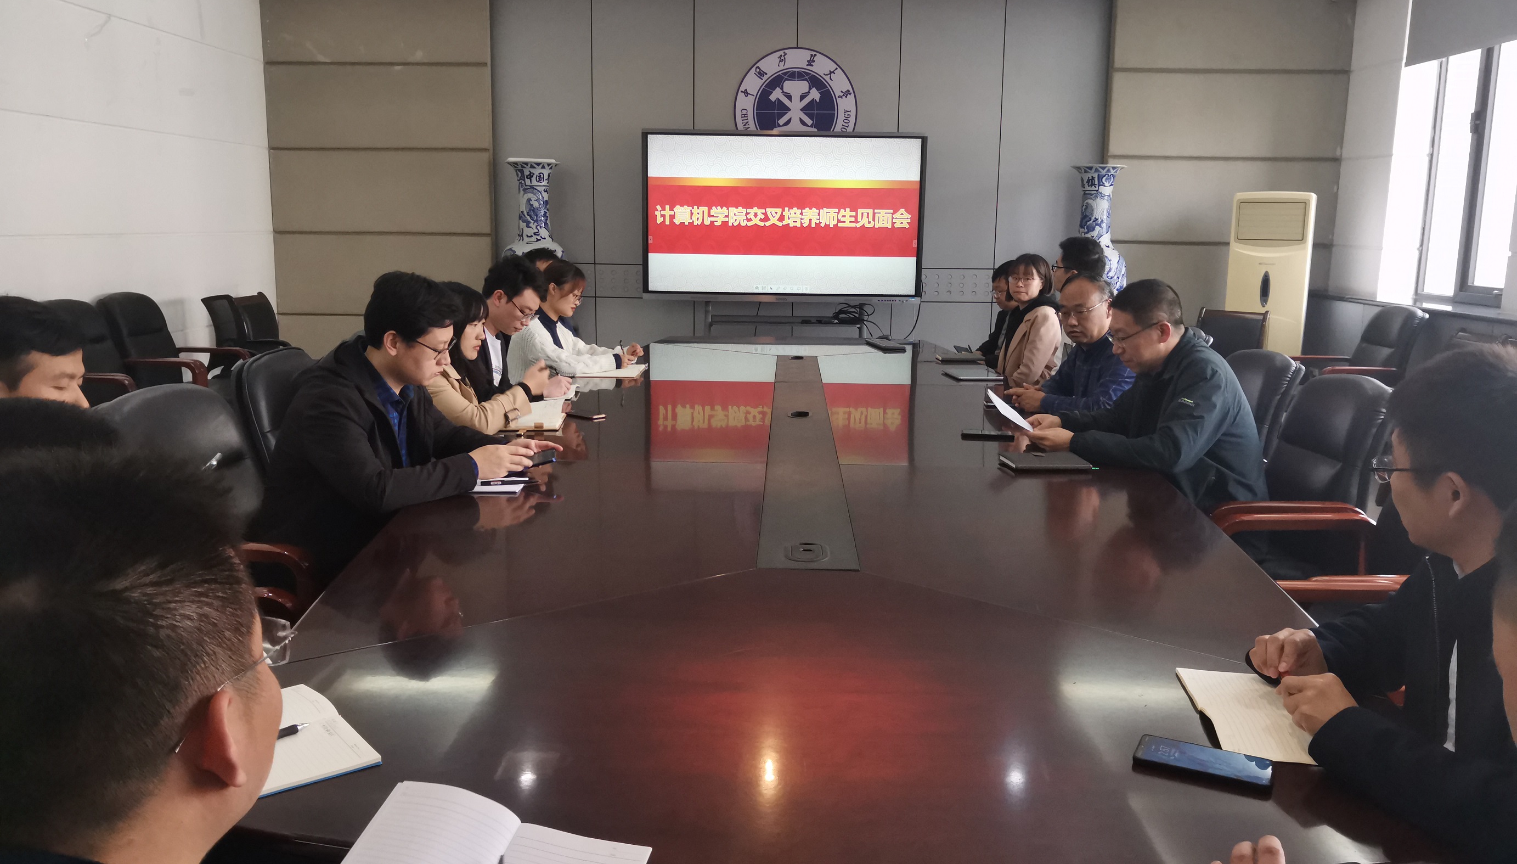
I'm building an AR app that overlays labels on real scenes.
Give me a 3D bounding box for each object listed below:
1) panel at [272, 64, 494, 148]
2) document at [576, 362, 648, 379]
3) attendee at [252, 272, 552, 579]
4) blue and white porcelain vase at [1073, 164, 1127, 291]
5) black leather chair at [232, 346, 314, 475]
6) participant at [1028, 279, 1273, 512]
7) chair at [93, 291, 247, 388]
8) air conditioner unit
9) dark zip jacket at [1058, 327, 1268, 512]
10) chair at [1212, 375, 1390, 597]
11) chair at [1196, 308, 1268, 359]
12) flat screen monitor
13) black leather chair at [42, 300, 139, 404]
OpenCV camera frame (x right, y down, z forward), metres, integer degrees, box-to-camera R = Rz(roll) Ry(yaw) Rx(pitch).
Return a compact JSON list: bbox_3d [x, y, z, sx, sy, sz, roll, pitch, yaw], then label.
[{"bbox_3d":[-2.734,-2.353,8.559,1.627,0.604,0.050,1,10,2],"label":"panel"},{"bbox_3d":[-0.655,-0.276,5.325,0.250,0.025,0.340,1,10,2],"label":"document"},{"bbox_3d":[-0.889,0.238,3.017,0.740,1.279,0.550,1,10,0],"label":"attendee"},{"bbox_3d":[2.332,-0.940,8.297,0.480,1.840,0.480,1,10,1],"label":"blue and white porcelain vase"},{"bbox_3d":[-1.183,0.249,3.673,0.670,1.020,0.620,1,10,1],"label":"black leather chair"},{"bbox_3d":[1.140,0.198,3.538,0.670,1.280,0.540,1,10,2],"label":"participant"},{"bbox_3d":[-3.271,-0.277,6.672,0.690,1.000,0.640,1,10,2],"label":"chair"},{"bbox_3d":[3.434,-0.788,8.045,0.530,1.656,0.330,4,11,18],"label":"air conditioner unit"},{"bbox_3d":[1.182,0.013,3.493,0.560,0.640,0.530,1,10,2],"label":"dark zip jacket"},{"bbox_3d":[1.457,0.347,3.312,0.670,1.020,0.620,1,10,1],"label":"chair"},{"bbox_3d":[2.872,-0.303,7.434,0.550,0.900,0.600,9,13,38],"label":"chair"},{"bbox_3d":[0.164,-1.478,8.127,1.926,1.123,0.090,1,10,1],"label":"flat screen monitor"},{"bbox_3d":[-3.289,-0.172,6.082,0.690,1.000,0.640,1,10,2],"label":"black leather chair"}]

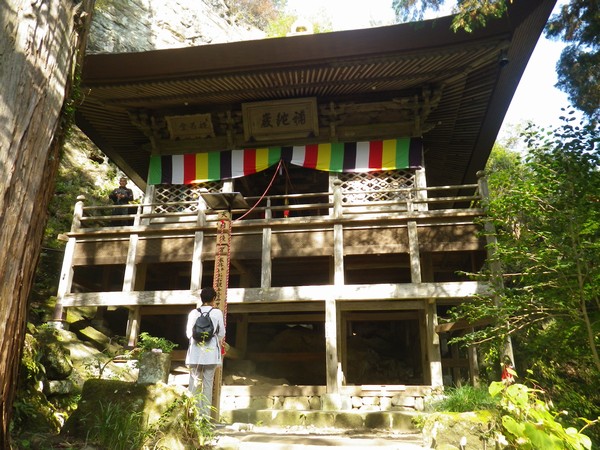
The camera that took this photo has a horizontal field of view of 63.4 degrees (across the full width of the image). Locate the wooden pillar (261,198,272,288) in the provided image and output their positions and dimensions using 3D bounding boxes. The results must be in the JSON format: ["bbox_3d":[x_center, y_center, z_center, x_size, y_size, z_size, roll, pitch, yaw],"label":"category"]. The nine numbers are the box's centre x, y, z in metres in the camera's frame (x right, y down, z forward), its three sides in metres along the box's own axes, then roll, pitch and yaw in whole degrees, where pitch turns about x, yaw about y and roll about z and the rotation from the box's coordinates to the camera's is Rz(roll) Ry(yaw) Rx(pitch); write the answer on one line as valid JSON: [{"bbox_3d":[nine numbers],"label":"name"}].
[{"bbox_3d":[-0.685,0.352,10.022,0.160,1.909,0.160,-3,-20,8],"label":"wooden pillar"}]

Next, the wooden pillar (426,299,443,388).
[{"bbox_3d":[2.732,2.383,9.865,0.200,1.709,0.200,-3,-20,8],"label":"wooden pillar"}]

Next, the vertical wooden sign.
[{"bbox_3d":[-1.103,1.147,6.722,0.150,2.908,0.150,-3,-20,8],"label":"vertical wooden sign"}]

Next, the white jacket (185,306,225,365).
[{"bbox_3d":[-1.216,1.404,6.214,0.470,0.724,0.330,0,-20,2],"label":"white jacket"}]

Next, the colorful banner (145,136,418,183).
[{"bbox_3d":[-0.466,-1.508,11.678,6.696,0.803,0.120,-3,-20,8],"label":"colorful banner"}]

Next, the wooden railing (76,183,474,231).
[{"bbox_3d":[-0.735,-0.340,10.287,8.844,0.632,0.220,-3,-20,8],"label":"wooden railing"}]

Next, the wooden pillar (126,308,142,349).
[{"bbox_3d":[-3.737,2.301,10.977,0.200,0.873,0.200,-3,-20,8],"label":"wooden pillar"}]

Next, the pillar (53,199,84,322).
[{"bbox_3d":[-5.004,0.671,10.627,0.180,2.823,0.180,-3,-20,8],"label":"pillar"}]

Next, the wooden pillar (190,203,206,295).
[{"bbox_3d":[-2.110,0.444,10.227,0.155,1.943,0.155,-3,-20,8],"label":"wooden pillar"}]

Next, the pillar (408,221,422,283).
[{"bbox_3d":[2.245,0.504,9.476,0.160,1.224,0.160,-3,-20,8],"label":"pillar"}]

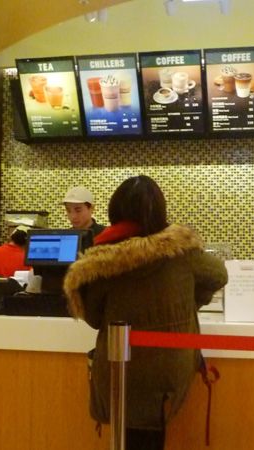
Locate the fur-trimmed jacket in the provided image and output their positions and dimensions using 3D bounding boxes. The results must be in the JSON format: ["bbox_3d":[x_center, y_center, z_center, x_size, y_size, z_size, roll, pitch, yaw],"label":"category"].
[{"bbox_3d":[0.070,0.425,3.060,0.660,0.840,0.440,0,-2,-7],"label":"fur-trimmed jacket"}]

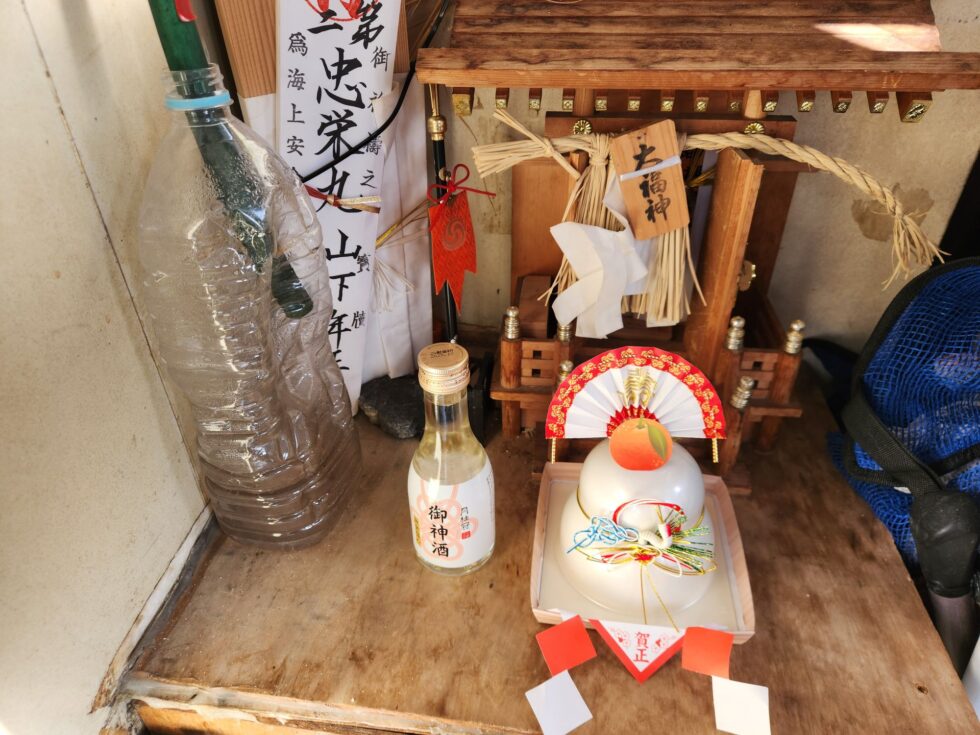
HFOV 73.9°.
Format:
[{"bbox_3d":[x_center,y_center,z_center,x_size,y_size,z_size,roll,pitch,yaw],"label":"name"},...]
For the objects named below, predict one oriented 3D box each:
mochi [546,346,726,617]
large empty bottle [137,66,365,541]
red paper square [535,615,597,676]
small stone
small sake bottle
[{"bbox_3d":[0.095,0.063,0.409,0.116,0.147,0.111,1,34,4],"label":"mochi"},{"bbox_3d":[-0.153,-0.024,0.415,0.109,0.305,0.102,-4,34,-8],"label":"large empty bottle"},{"bbox_3d":[0.045,0.163,0.382,0.029,0.002,0.027,-14,45,-14],"label":"red paper square"},{"bbox_3d":[-0.085,0.030,0.574,0.075,0.035,0.062,-1,34,0],"label":"small stone"},{"bbox_3d":[-0.026,0.059,0.417,0.057,0.159,0.057,-3,34,-2],"label":"small sake bottle"}]

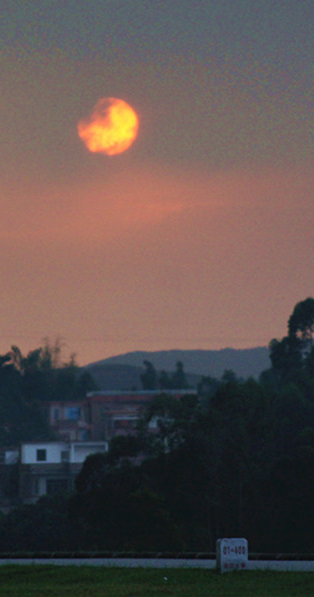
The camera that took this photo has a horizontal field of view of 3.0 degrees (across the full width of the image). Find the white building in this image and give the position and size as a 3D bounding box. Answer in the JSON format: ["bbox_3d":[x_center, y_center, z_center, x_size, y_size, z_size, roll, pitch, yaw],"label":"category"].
[{"bbox_3d":[-9.419,17.875,614.499,8.960,6.420,9.000,0,-1,0],"label":"white building"}]

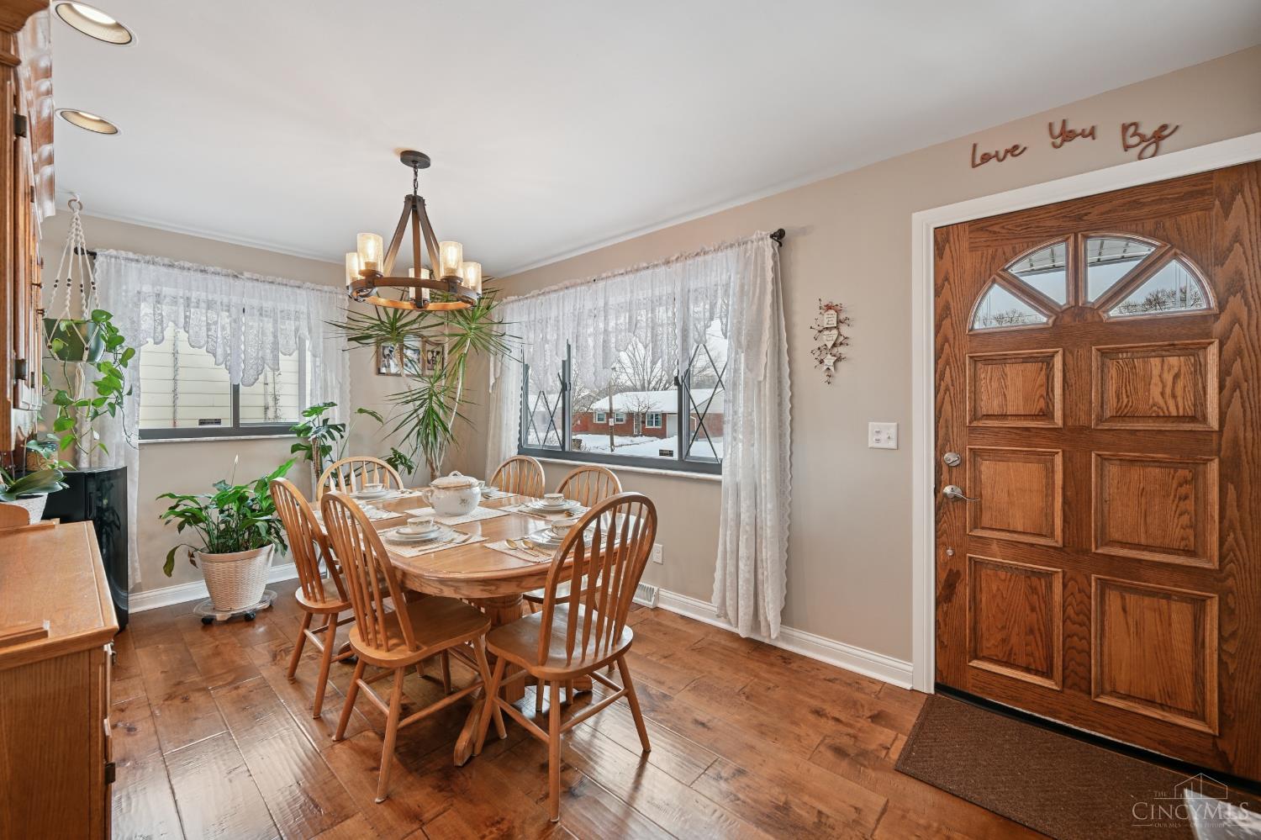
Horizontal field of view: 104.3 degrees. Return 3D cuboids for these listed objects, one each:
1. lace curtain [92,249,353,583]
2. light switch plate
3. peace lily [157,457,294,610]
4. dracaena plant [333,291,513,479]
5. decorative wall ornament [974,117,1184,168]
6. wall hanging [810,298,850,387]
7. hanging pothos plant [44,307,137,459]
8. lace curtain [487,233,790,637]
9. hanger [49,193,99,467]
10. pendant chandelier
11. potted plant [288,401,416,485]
[{"bbox_3d":[-2.692,0.024,3.341,0.130,2.070,1.440,0,0,41],"label":"lace curtain"},{"bbox_3d":[1.177,0.074,2.281,0.125,0.121,0.010,0,0,41],"label":"light switch plate"},{"bbox_3d":[-2.460,0.715,3.030,0.640,0.930,0.640,0,0,41],"label":"peace lily"},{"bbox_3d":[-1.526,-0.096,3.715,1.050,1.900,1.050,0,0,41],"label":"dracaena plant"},{"bbox_3d":[1.647,-1.033,1.860,0.585,0.245,0.015,0,0,41],"label":"decorative wall ornament"},{"bbox_3d":[0.982,-0.389,2.418,0.190,0.415,0.050,0,0,41],"label":"wall hanging"},{"bbox_3d":[-2.940,-0.200,2.640,0.400,0.810,0.400,0,0,41],"label":"hanging pothos plant"},{"bbox_3d":[-0.203,0.073,3.382,2.700,2.150,0.130,0,0,41],"label":"lace curtain"},{"bbox_3d":[-2.960,-0.520,2.615,0.240,1.350,0.240,0,0,41],"label":"hanger"},{"bbox_3d":[-0.985,-0.885,2.250,0.610,0.660,0.610,0,0,41],"label":"pendant chandelier"},{"bbox_3d":[-2.006,0.347,3.418,0.580,0.950,0.720,0,0,41],"label":"potted plant"}]

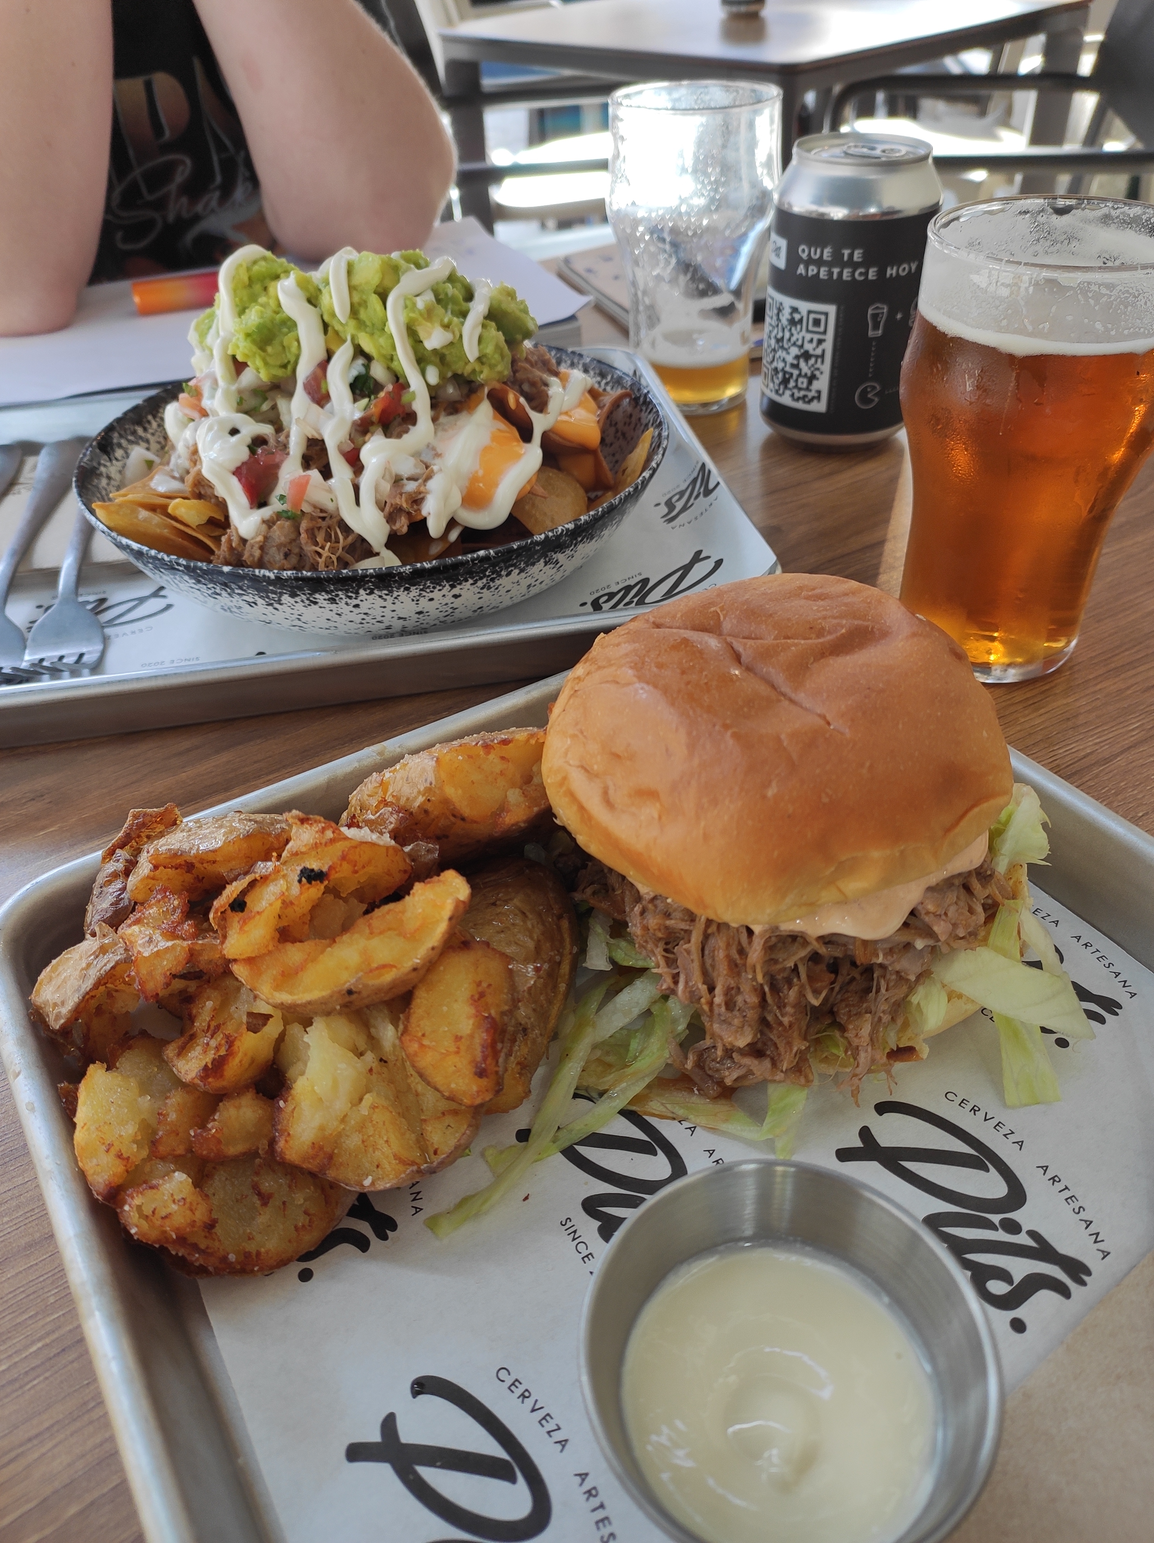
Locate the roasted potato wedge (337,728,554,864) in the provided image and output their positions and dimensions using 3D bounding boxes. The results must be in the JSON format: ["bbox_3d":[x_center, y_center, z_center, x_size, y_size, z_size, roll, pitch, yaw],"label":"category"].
[{"bbox_3d":[-0.031,0.007,0.292,0.066,0.031,0.033,-23,44,-22],"label":"roasted potato wedge"}]

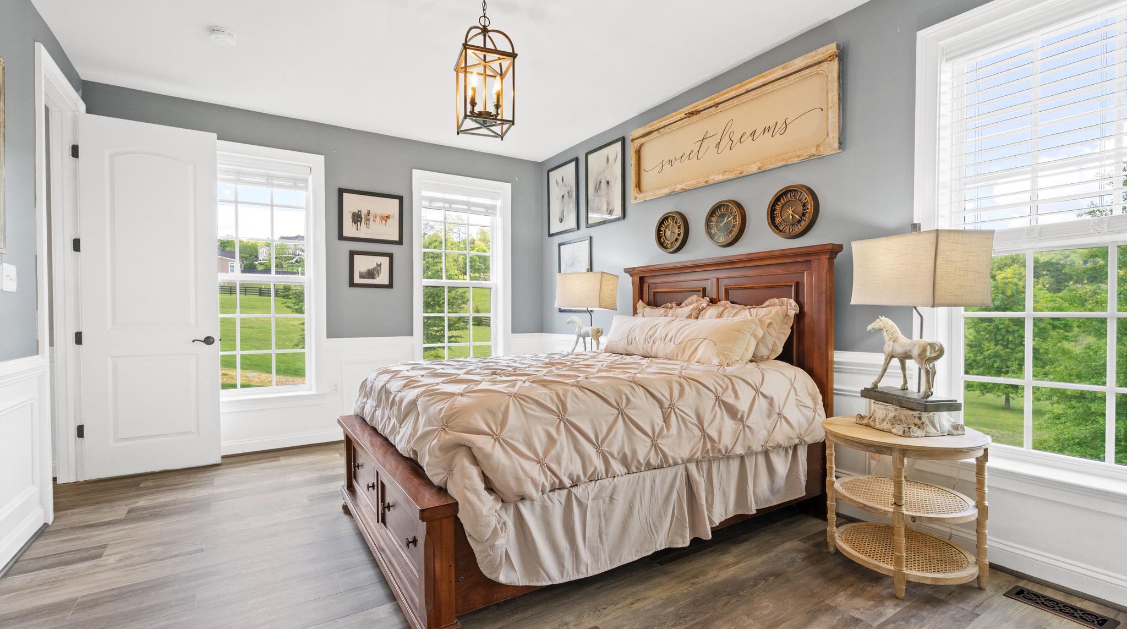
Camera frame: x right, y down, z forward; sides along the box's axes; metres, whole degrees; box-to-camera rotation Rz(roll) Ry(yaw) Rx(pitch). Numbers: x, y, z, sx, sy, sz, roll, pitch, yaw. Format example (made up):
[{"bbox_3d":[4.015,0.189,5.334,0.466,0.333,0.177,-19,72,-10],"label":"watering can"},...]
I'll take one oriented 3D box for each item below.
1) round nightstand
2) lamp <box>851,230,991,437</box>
[{"bbox_3d":[1.465,0.800,2.172,0.600,0.602,0.600,0,0,0],"label":"round nightstand"},{"bbox_3d":[1.510,0.069,2.148,0.265,0.861,0.430,0,0,-11],"label":"lamp"}]

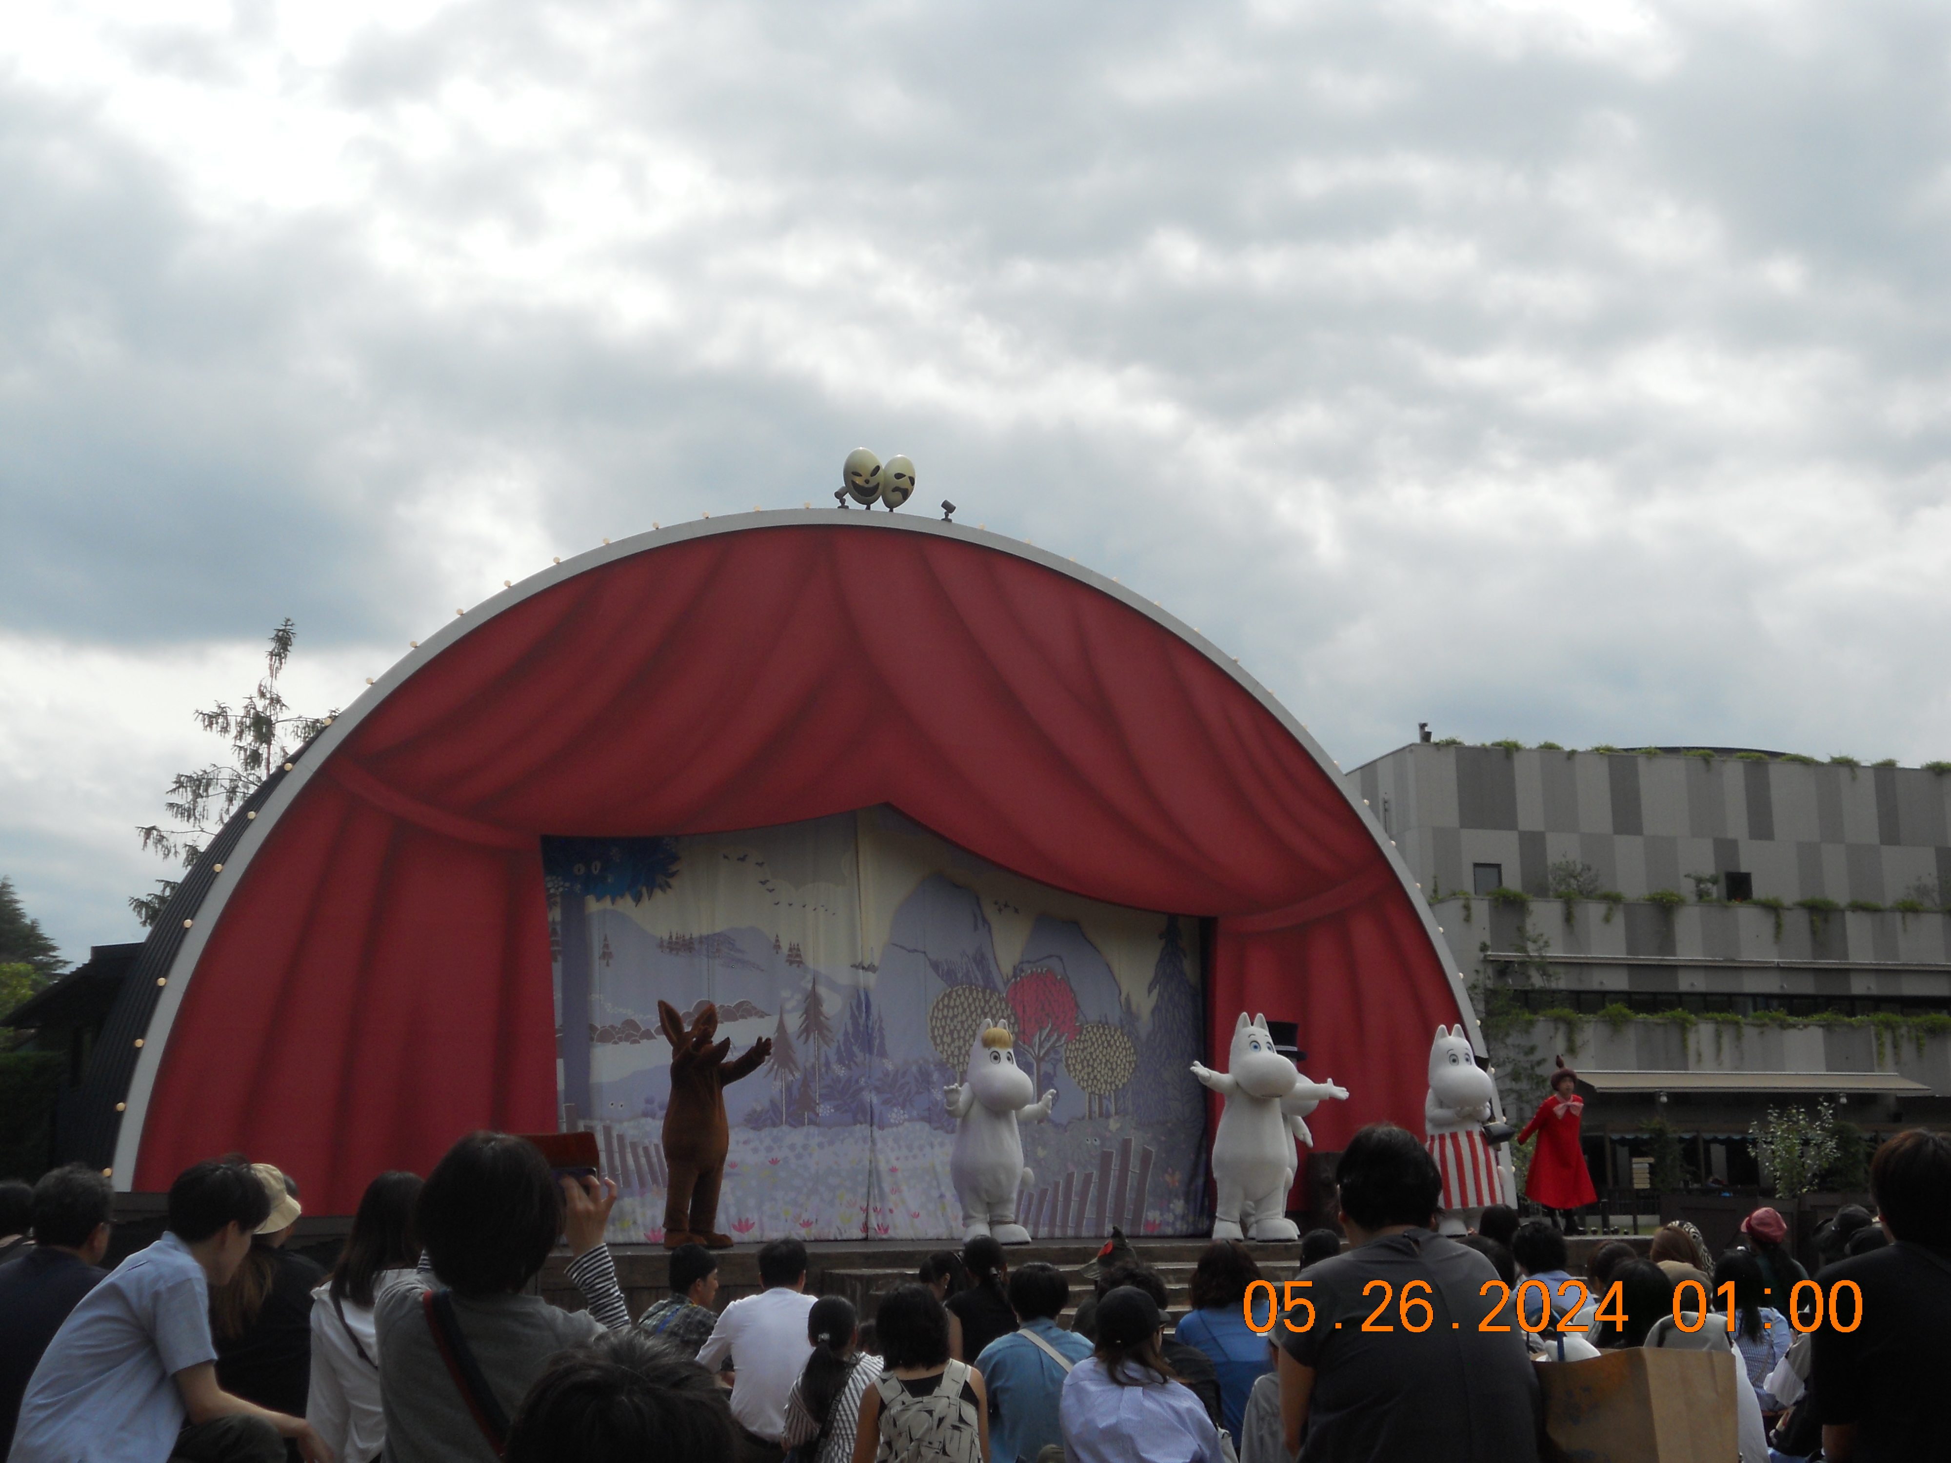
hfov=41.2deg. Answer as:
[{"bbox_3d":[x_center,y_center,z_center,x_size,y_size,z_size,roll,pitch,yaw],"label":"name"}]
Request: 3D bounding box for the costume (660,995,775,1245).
[{"bbox_3d":[-2.122,3.149,20.800,0.800,1.971,0.780,9,-14,-44],"label":"costume"}]

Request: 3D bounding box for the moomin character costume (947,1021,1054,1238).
[{"bbox_3d":[0.184,3.337,21.600,0.920,1.851,0.780,3,-11,-22],"label":"moomin character costume"}]

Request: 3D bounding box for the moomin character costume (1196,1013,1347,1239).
[{"bbox_3d":[2.462,3.375,22.100,1.380,1.933,0.800,3,-10,-20],"label":"moomin character costume"}]

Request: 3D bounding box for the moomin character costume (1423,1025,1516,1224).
[{"bbox_3d":[4.342,3.531,22.900,0.800,1.857,0.780,3,-10,-18],"label":"moomin character costume"}]

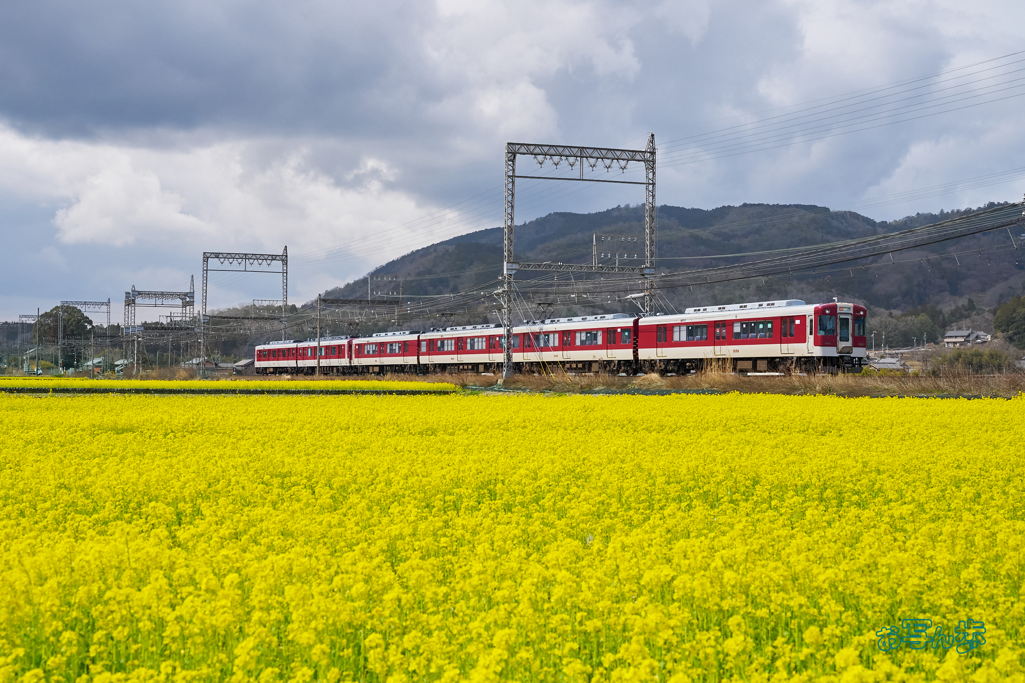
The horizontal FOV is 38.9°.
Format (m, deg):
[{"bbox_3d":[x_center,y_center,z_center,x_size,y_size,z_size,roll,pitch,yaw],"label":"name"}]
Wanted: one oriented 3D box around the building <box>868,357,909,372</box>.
[{"bbox_3d":[116.640,8.190,450.000,11.200,6.400,8.000,-1,-2,36],"label":"building"}]

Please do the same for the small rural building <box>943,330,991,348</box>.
[{"bbox_3d":[194.050,-0.960,620.000,18.200,8.200,9.500,-1,-2,42],"label":"small rural building"}]

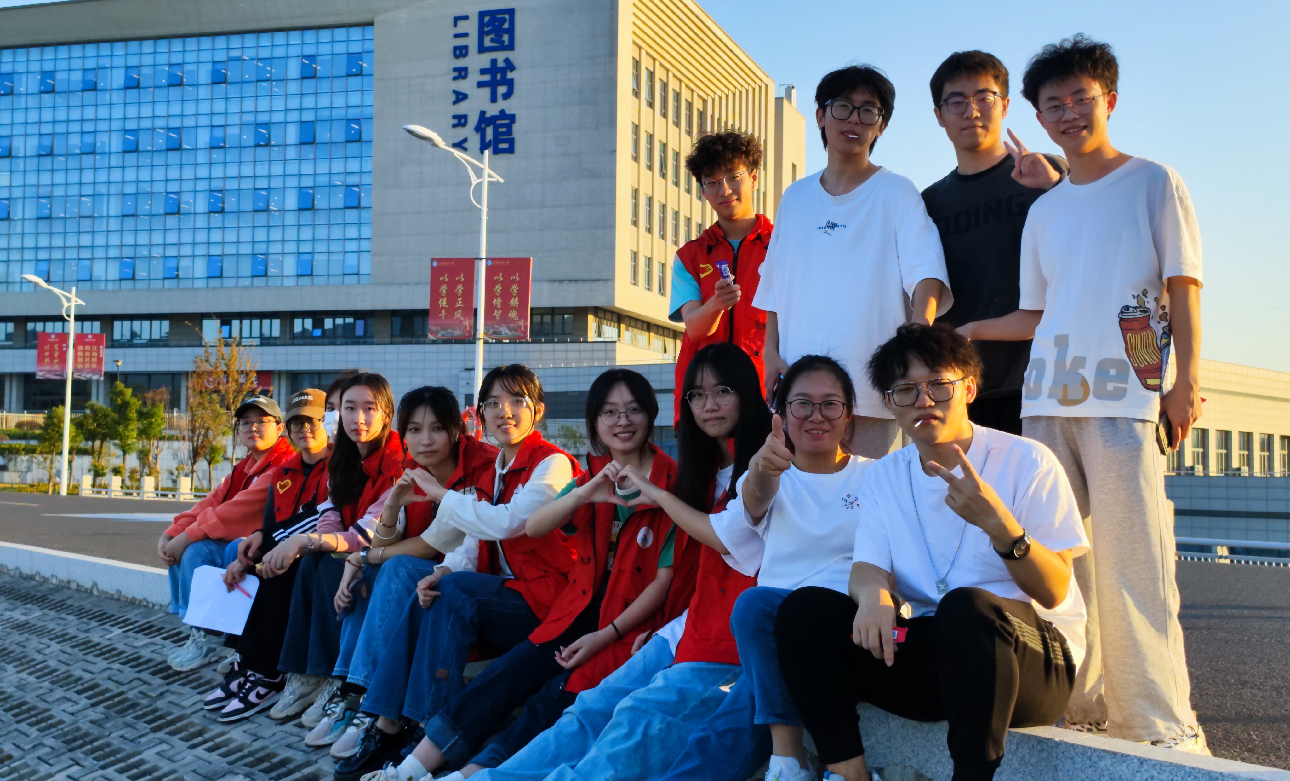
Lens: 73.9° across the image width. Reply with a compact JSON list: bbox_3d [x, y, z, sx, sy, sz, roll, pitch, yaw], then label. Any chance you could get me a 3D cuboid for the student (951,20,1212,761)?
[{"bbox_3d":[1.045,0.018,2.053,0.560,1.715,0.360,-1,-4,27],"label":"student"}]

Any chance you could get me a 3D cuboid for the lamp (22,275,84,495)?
[{"bbox_3d":[-22.189,-0.213,32.110,2.000,8.200,0.350,1,-3,-11],"label":"lamp"}]

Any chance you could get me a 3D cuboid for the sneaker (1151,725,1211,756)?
[{"bbox_3d":[1.205,0.818,1.979,0.115,0.115,0.290,1,-3,-9],"label":"sneaker"}]

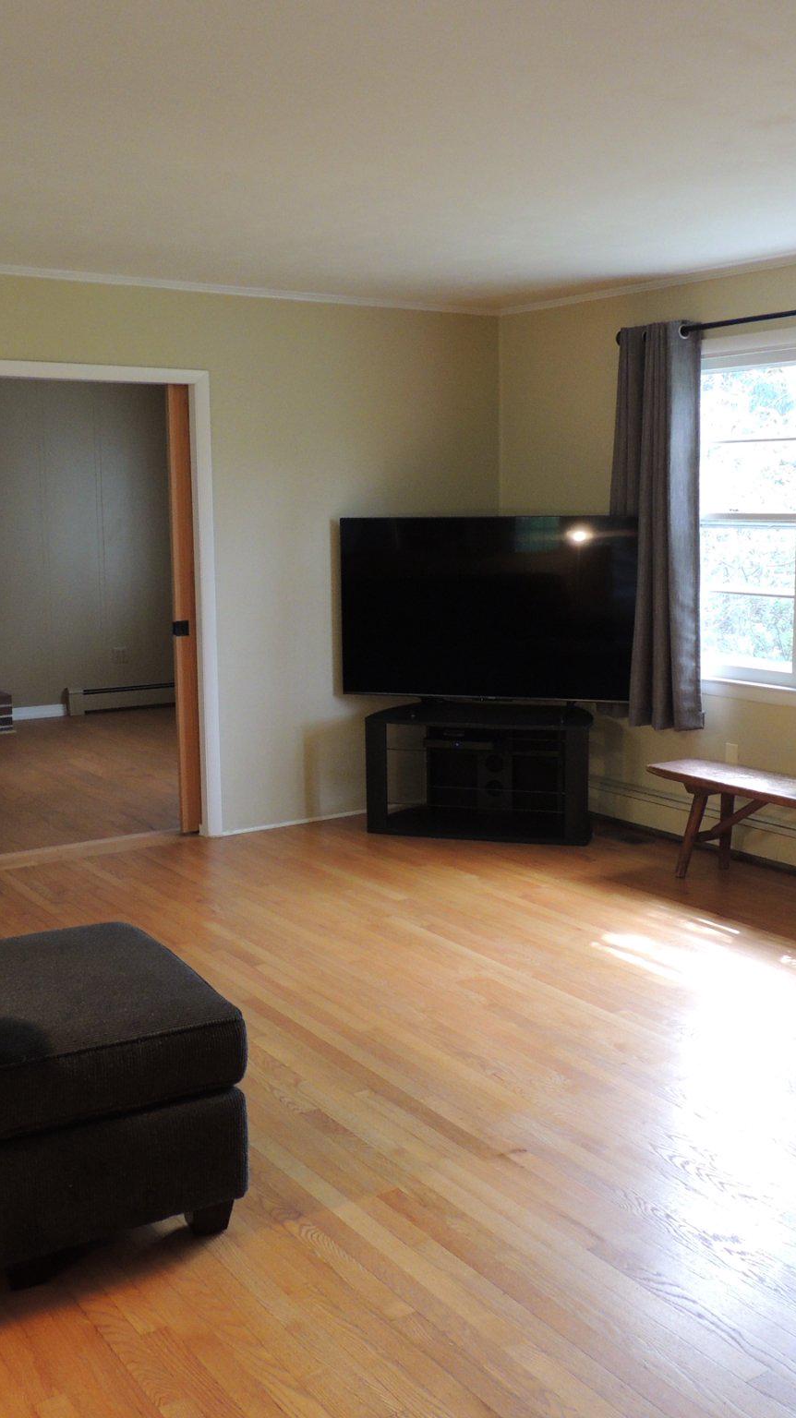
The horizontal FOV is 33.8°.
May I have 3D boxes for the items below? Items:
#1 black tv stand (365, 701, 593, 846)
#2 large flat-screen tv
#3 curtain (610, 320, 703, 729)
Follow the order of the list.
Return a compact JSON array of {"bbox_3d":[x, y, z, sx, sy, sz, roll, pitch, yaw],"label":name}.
[{"bbox_3d":[0.404,0.291,6.105,1.020,0.540,0.540,2,9,16],"label":"black tv stand"},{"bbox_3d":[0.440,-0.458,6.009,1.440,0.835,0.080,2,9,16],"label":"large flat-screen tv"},{"bbox_3d":[1.123,-0.784,5.713,0.130,1.710,0.530,-7,11,-34],"label":"curtain"}]

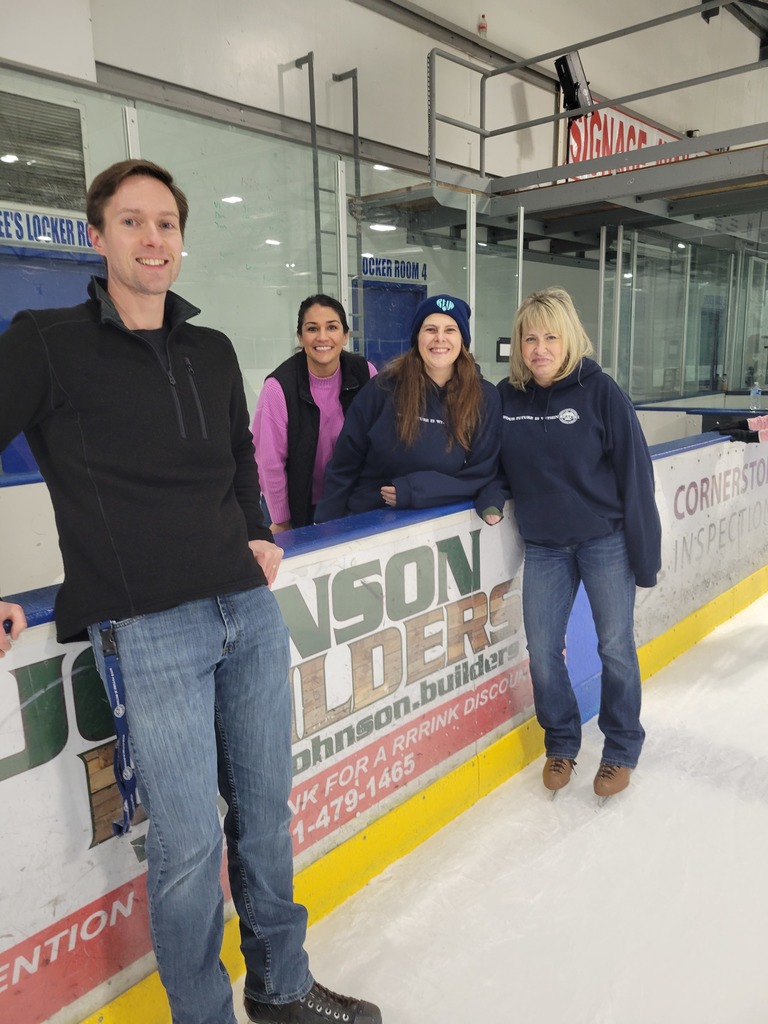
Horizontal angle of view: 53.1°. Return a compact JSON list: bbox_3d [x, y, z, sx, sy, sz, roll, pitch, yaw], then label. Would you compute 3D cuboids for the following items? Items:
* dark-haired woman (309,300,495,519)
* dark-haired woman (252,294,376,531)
[{"bbox_3d":[0.098,0.092,2.689,0.560,1.631,0.500,-5,12,-20],"label":"dark-haired woman"},{"bbox_3d":[-0.233,0.101,2.669,0.500,1.637,0.480,-6,12,-22],"label":"dark-haired woman"}]

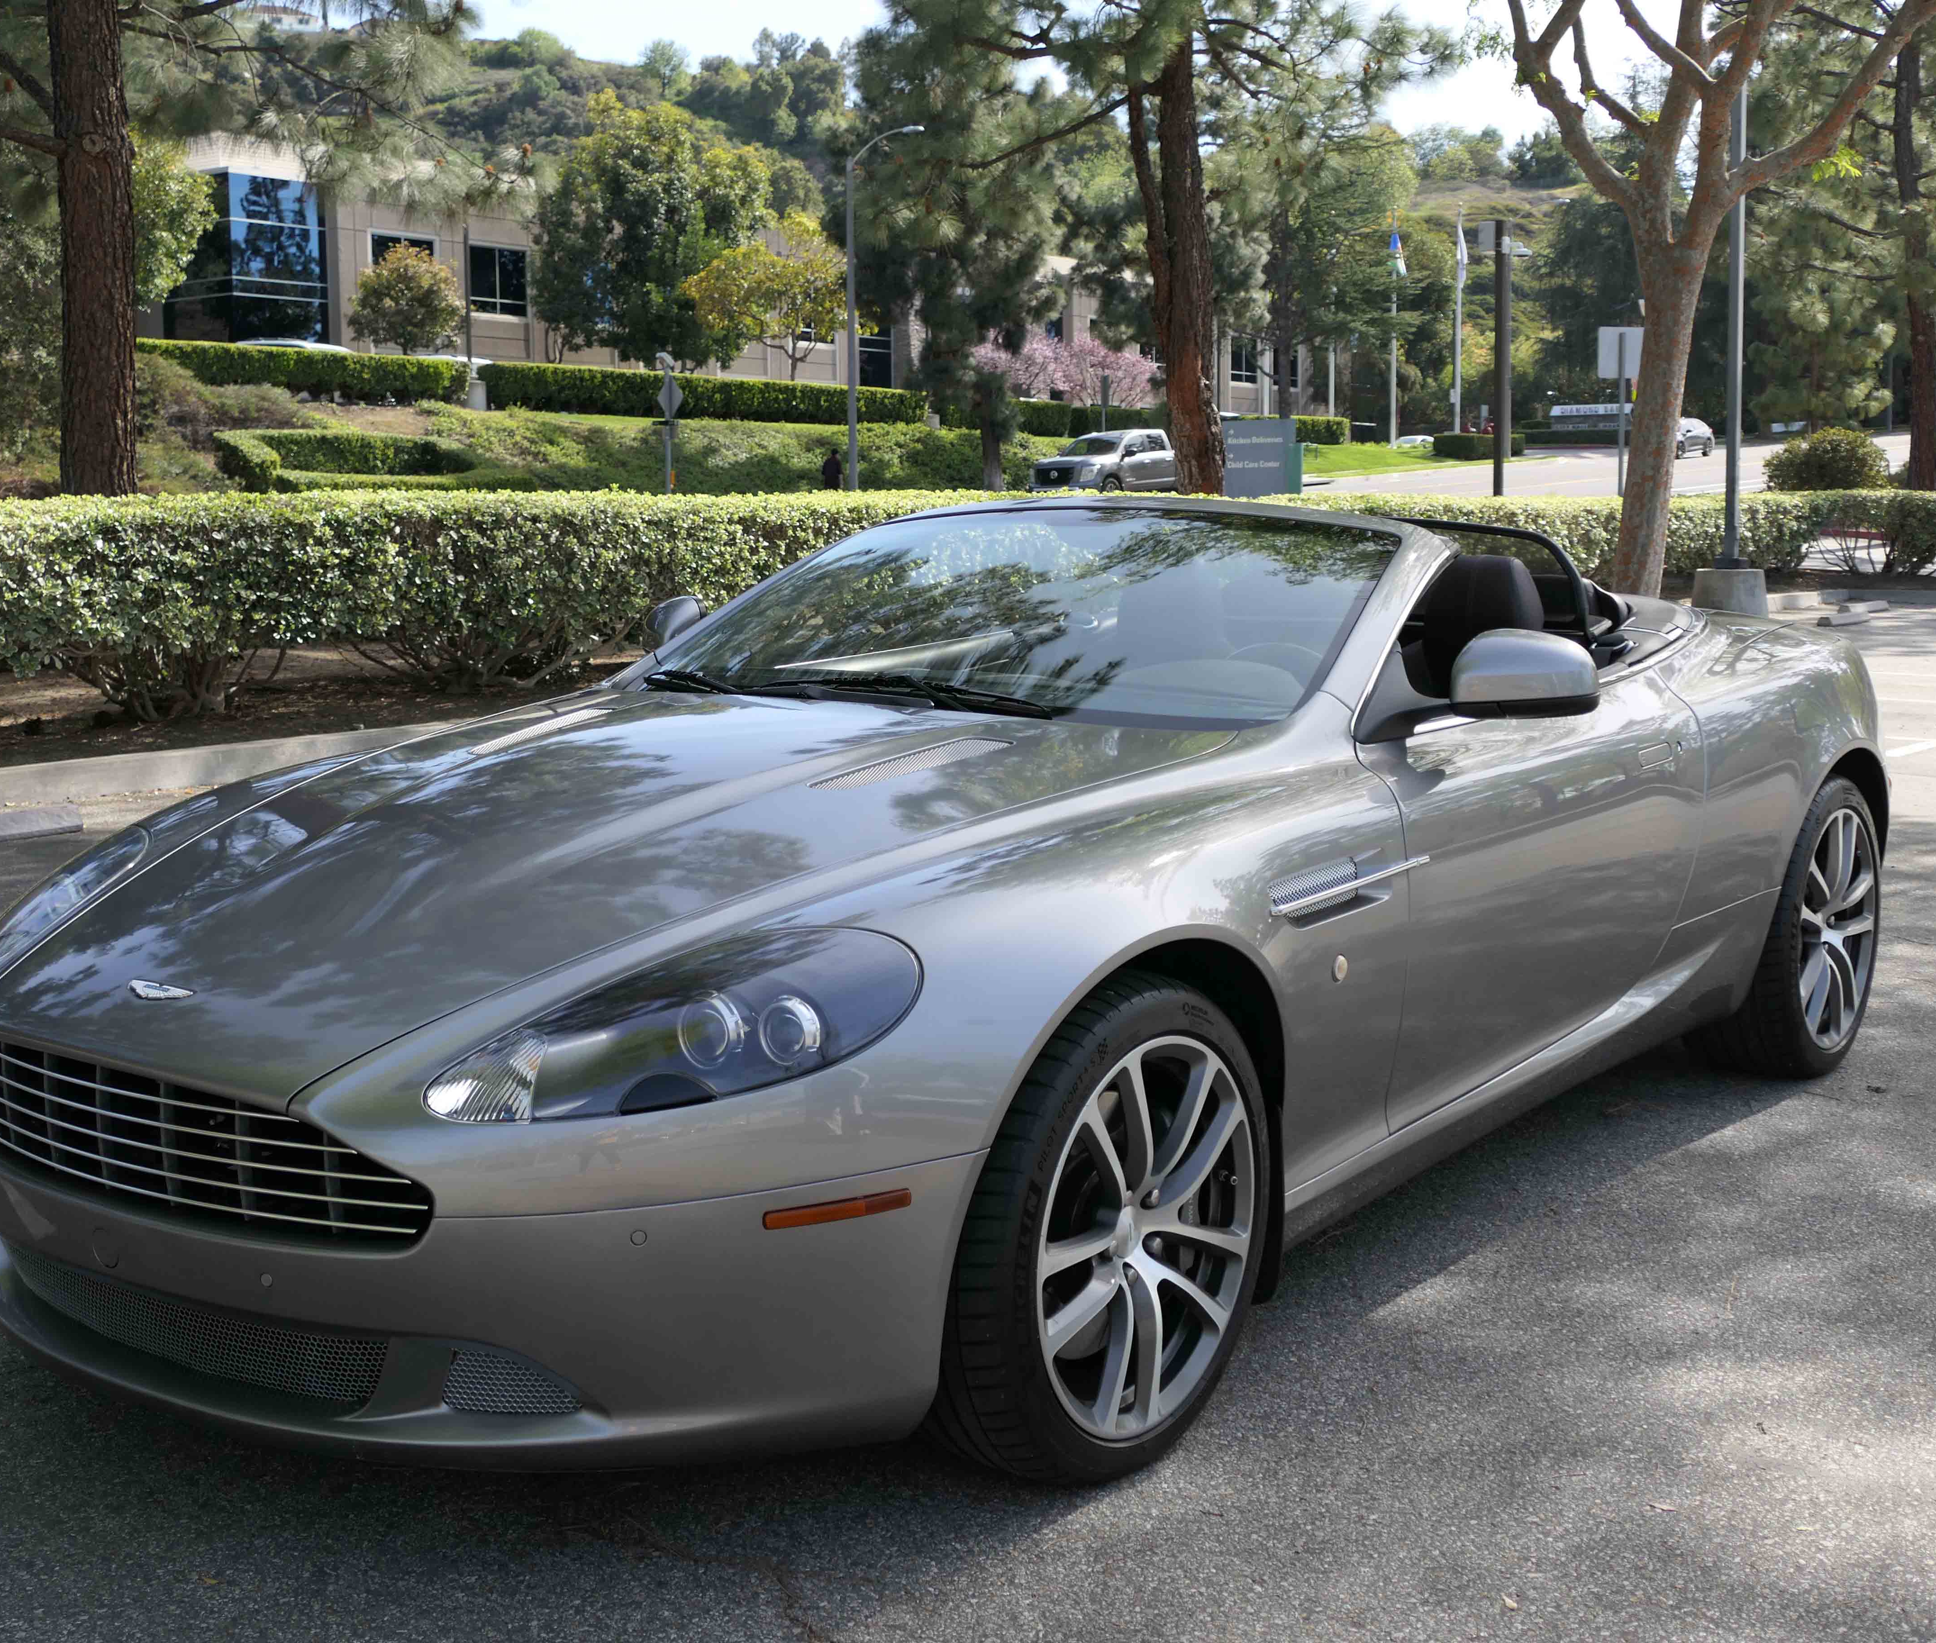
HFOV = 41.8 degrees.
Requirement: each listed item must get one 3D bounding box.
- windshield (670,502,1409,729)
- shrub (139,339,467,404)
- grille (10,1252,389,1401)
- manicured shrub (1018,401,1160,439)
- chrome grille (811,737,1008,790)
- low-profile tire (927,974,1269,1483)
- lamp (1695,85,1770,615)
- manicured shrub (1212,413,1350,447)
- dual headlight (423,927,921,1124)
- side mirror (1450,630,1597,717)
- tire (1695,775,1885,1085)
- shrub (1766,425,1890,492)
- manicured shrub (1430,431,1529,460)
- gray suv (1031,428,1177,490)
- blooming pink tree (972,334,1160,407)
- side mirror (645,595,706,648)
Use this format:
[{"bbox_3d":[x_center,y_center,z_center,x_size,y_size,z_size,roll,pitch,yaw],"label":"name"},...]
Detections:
[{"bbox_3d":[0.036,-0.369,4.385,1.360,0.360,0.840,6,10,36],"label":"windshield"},{"bbox_3d":[-16.450,-11.250,63.800,1.200,1.150,10.000,5,9,35],"label":"shrub"},{"bbox_3d":[-1.001,0.621,3.219,0.740,0.095,0.090,6,10,37],"label":"grille"},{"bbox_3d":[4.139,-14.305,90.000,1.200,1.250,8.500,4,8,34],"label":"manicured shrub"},{"bbox_3d":[-0.076,-0.081,3.573,0.100,0.028,0.350,6,15,36],"label":"chrome grille"},{"bbox_3d":[0.140,0.518,3.265,0.240,0.665,0.670,6,10,36],"label":"low-profile tire"},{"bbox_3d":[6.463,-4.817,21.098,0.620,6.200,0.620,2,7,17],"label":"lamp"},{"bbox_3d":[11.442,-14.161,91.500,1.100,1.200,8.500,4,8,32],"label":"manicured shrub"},{"bbox_3d":[-0.313,0.223,2.859,0.320,0.200,0.530,4,9,26],"label":"dual headlight"},{"bbox_3d":[0.870,-0.230,3.982,0.235,0.155,0.140,6,10,36],"label":"side mirror"},{"bbox_3d":[1.742,0.218,5.468,0.280,0.670,0.670,6,10,36],"label":"tire"},{"bbox_3d":[15.274,-6.229,45.000,2.250,1.600,2.100,2,7,19],"label":"shrub"},{"bbox_3d":[18.000,-13.200,89.000,3.300,0.950,1.800,1,8,11],"label":"manicured shrub"},{"bbox_3d":[3.744,-9.246,66.112,2.000,1.920,5.500,4,8,33],"label":"gray suv"},{"bbox_3d":[3.700,-17.100,97.000,7.000,3.700,5.500,0,8,0],"label":"blooming pink tree"},{"bbox_3d":[-0.589,-0.387,5.163,0.250,0.150,0.145,6,10,37],"label":"side mirror"}]

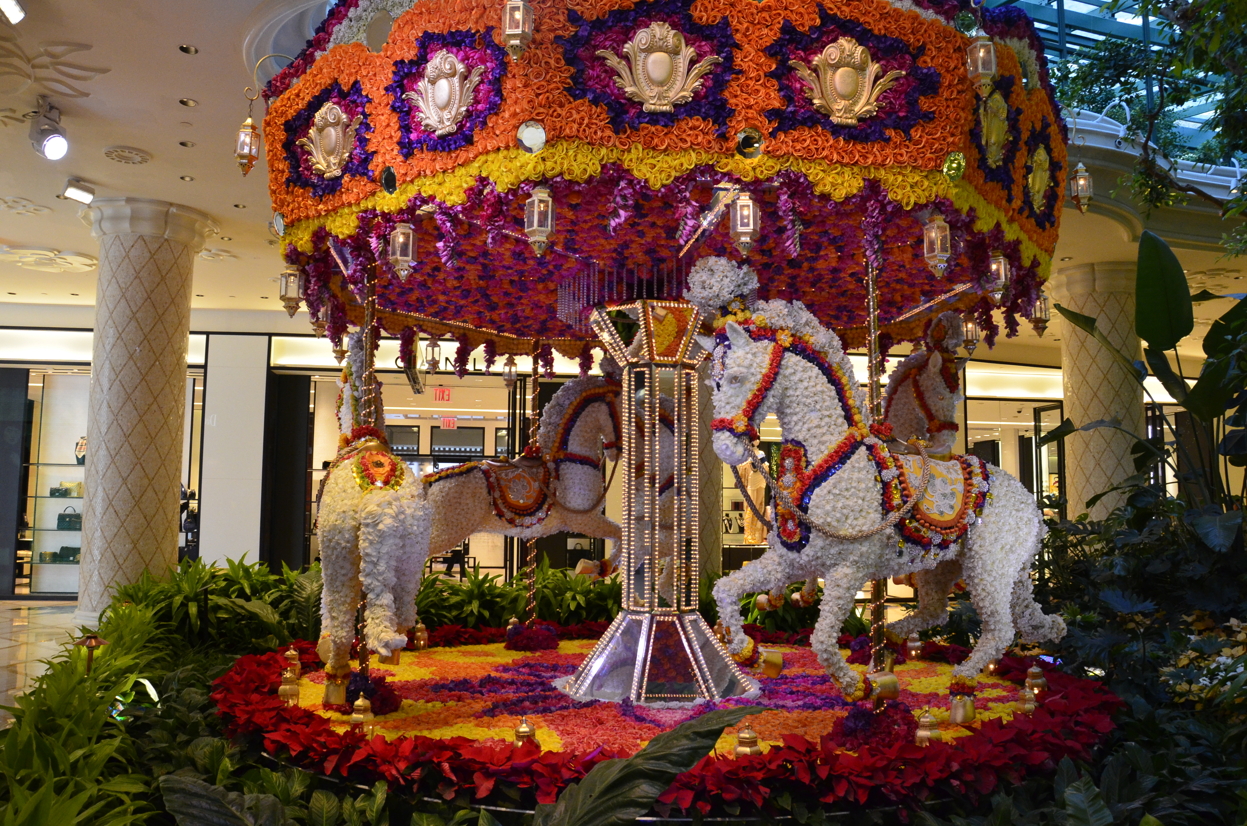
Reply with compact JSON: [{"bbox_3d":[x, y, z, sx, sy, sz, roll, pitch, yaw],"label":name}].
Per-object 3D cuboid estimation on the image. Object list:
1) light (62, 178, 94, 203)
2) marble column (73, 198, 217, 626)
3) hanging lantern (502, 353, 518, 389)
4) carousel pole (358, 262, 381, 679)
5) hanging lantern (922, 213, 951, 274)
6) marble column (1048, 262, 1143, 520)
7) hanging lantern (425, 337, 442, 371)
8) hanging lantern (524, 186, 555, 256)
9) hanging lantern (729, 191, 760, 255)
[{"bbox_3d":[-4.697,-1.919,8.043,0.150,0.170,0.250,-2,-5,21],"label":"light"},{"bbox_3d":[-4.846,0.181,9.225,1.250,4.197,1.250,3,-6,-28],"label":"marble column"},{"bbox_3d":[-1.110,-0.397,9.152,0.140,0.346,0.132,3,-6,-29],"label":"hanging lantern"},{"bbox_3d":[-1.545,0.325,5.609,0.066,2.588,0.066,2,-5,-15],"label":"carousel pole"},{"bbox_3d":[1.533,-0.823,4.532,0.140,0.333,0.132,3,-6,-30],"label":"hanging lantern"},{"bbox_3d":[5.808,0.425,11.243,1.250,4.197,1.250,-2,-6,27],"label":"marble column"},{"bbox_3d":[-1.699,-0.510,8.318,0.132,0.328,0.140,-4,-6,39],"label":"hanging lantern"},{"bbox_3d":[-0.380,-0.862,4.208,0.140,0.325,0.132,-1,-5,13],"label":"hanging lantern"},{"bbox_3d":[0.543,-0.851,4.186,0.140,0.310,0.132,1,-5,-7],"label":"hanging lantern"}]

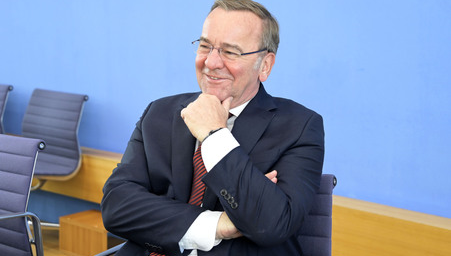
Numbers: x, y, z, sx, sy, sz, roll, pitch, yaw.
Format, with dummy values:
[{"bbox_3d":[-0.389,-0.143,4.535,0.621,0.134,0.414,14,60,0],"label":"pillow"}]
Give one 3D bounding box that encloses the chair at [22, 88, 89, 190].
[{"bbox_3d":[-1.153,0.225,4.278,0.550,0.870,0.580,9,7,39],"label":"chair"}]

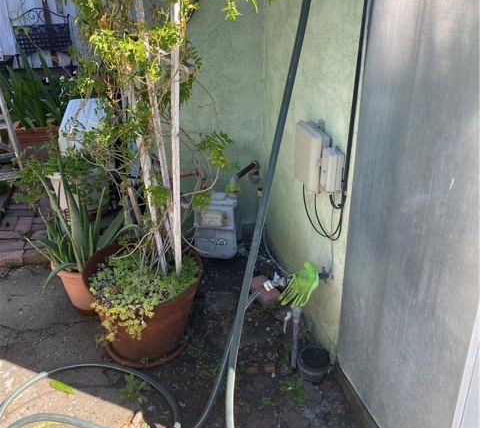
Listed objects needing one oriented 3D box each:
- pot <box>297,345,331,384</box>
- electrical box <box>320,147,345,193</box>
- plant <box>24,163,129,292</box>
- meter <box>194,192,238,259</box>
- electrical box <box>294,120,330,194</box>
[{"bbox_3d":[0.287,0.575,1.864,0.130,0.105,0.130,-1,25,0],"label":"pot"},{"bbox_3d":[0.328,-0.155,1.702,0.053,0.134,0.074,-5,25,-9],"label":"electrical box"},{"bbox_3d":[-0.744,0.053,2.128,0.460,0.570,0.410,-1,25,0],"label":"plant"},{"bbox_3d":[-0.124,0.051,2.638,0.230,0.335,0.190,1,25,5],"label":"meter"},{"bbox_3d":[0.281,-0.221,1.890,0.073,0.226,0.190,-5,25,-9],"label":"electrical box"}]

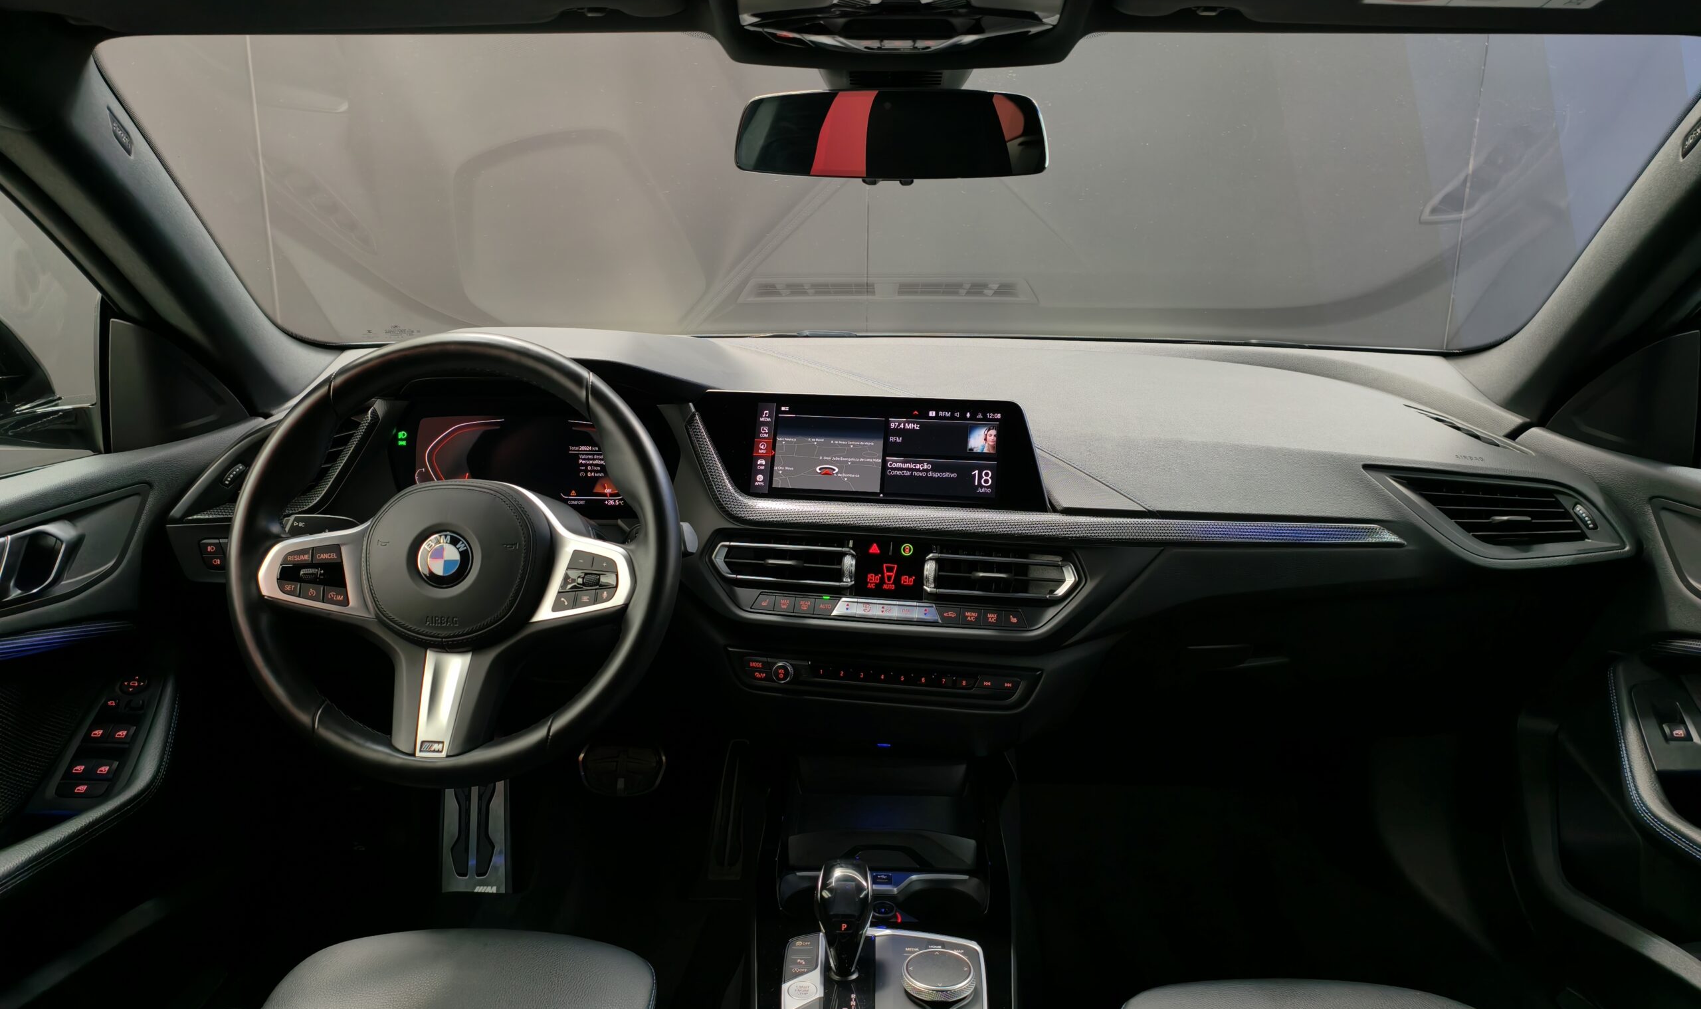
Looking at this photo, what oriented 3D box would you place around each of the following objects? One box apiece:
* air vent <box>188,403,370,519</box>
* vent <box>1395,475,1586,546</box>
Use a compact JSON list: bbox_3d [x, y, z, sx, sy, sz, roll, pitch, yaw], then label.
[{"bbox_3d":[-0.578,-0.041,1.150,0.170,0.112,0.060,1,2,0],"label":"air vent"},{"bbox_3d":[0.611,0.007,1.084,0.160,0.066,0.060,1,-1,3],"label":"vent"}]

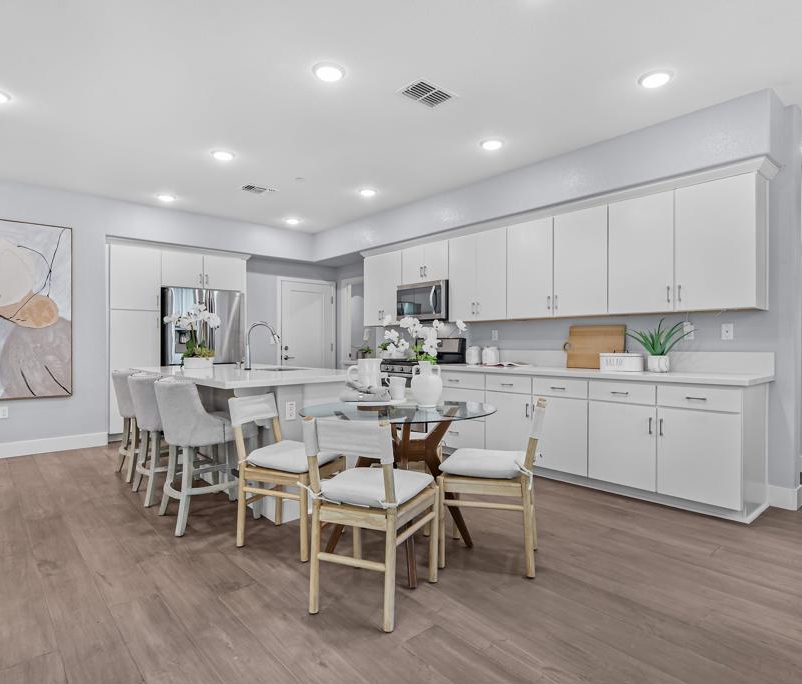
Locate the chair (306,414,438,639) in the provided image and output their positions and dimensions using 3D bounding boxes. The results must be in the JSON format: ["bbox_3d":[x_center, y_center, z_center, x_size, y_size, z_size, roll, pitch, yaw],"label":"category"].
[{"bbox_3d":[-0.119,0.729,2.171,0.440,0.830,0.510,0,0,23],"label":"chair"}]

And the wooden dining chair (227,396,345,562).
[{"bbox_3d":[-0.651,0.734,2.800,0.515,0.825,0.440,0,0,22],"label":"wooden dining chair"}]

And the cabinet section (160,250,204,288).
[{"bbox_3d":[-2.887,-0.891,6.228,0.507,0.424,0.500,0,0,-42],"label":"cabinet section"}]

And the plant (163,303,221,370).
[{"bbox_3d":[-1.853,-0.053,4.300,0.500,0.580,0.300,0,0,0],"label":"plant"}]

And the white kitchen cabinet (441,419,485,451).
[{"bbox_3d":[0.751,0.878,4.892,0.580,0.310,0.720,0,0,-42],"label":"white kitchen cabinet"}]

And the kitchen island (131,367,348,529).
[{"bbox_3d":[-1.245,0.689,3.954,1.237,0.914,2.086,0,0,-42],"label":"kitchen island"}]

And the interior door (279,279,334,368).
[{"bbox_3d":[-1.425,0.126,7.409,0.896,2.047,0.050,0,0,-42],"label":"interior door"}]

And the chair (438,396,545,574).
[{"bbox_3d":[0.504,0.706,2.566,0.530,0.870,0.450,0,0,17],"label":"chair"}]

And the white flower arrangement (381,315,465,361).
[{"bbox_3d":[0.141,-0.022,3.024,0.520,0.310,0.400,0,0,3],"label":"white flower arrangement"}]

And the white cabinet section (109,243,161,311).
[{"bbox_3d":[-3.088,-0.738,5.641,0.526,0.727,0.025,0,0,-41],"label":"white cabinet section"}]

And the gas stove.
[{"bbox_3d":[0.243,0.562,5.466,0.690,1.190,0.765,0,0,-42],"label":"gas stove"}]

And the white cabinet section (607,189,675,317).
[{"bbox_3d":[1.854,-0.670,3.751,0.025,0.891,0.495,0,0,-41],"label":"white cabinet section"}]

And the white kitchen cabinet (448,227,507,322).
[{"bbox_3d":[0.891,-0.670,5.074,0.328,0.903,0.761,0,0,-41],"label":"white kitchen cabinet"}]

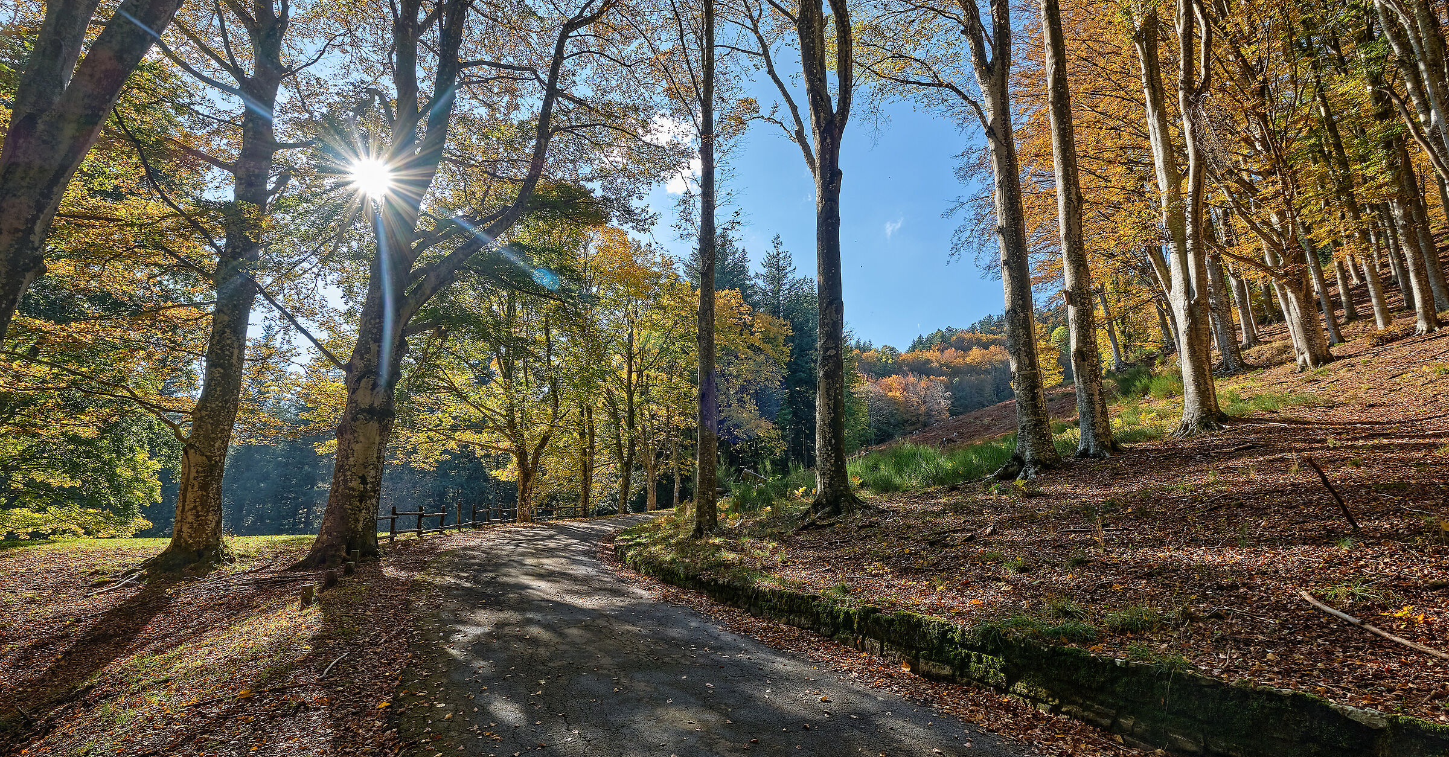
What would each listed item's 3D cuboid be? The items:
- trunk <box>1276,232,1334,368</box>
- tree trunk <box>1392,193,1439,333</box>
[{"bbox_3d":[16.617,-2.295,17.374,0.850,4.150,0.880,11,-15,-44],"label":"trunk"},{"bbox_3d":[26.948,-4.563,23.638,0.600,5.870,0.620,9,-14,-39],"label":"tree trunk"}]

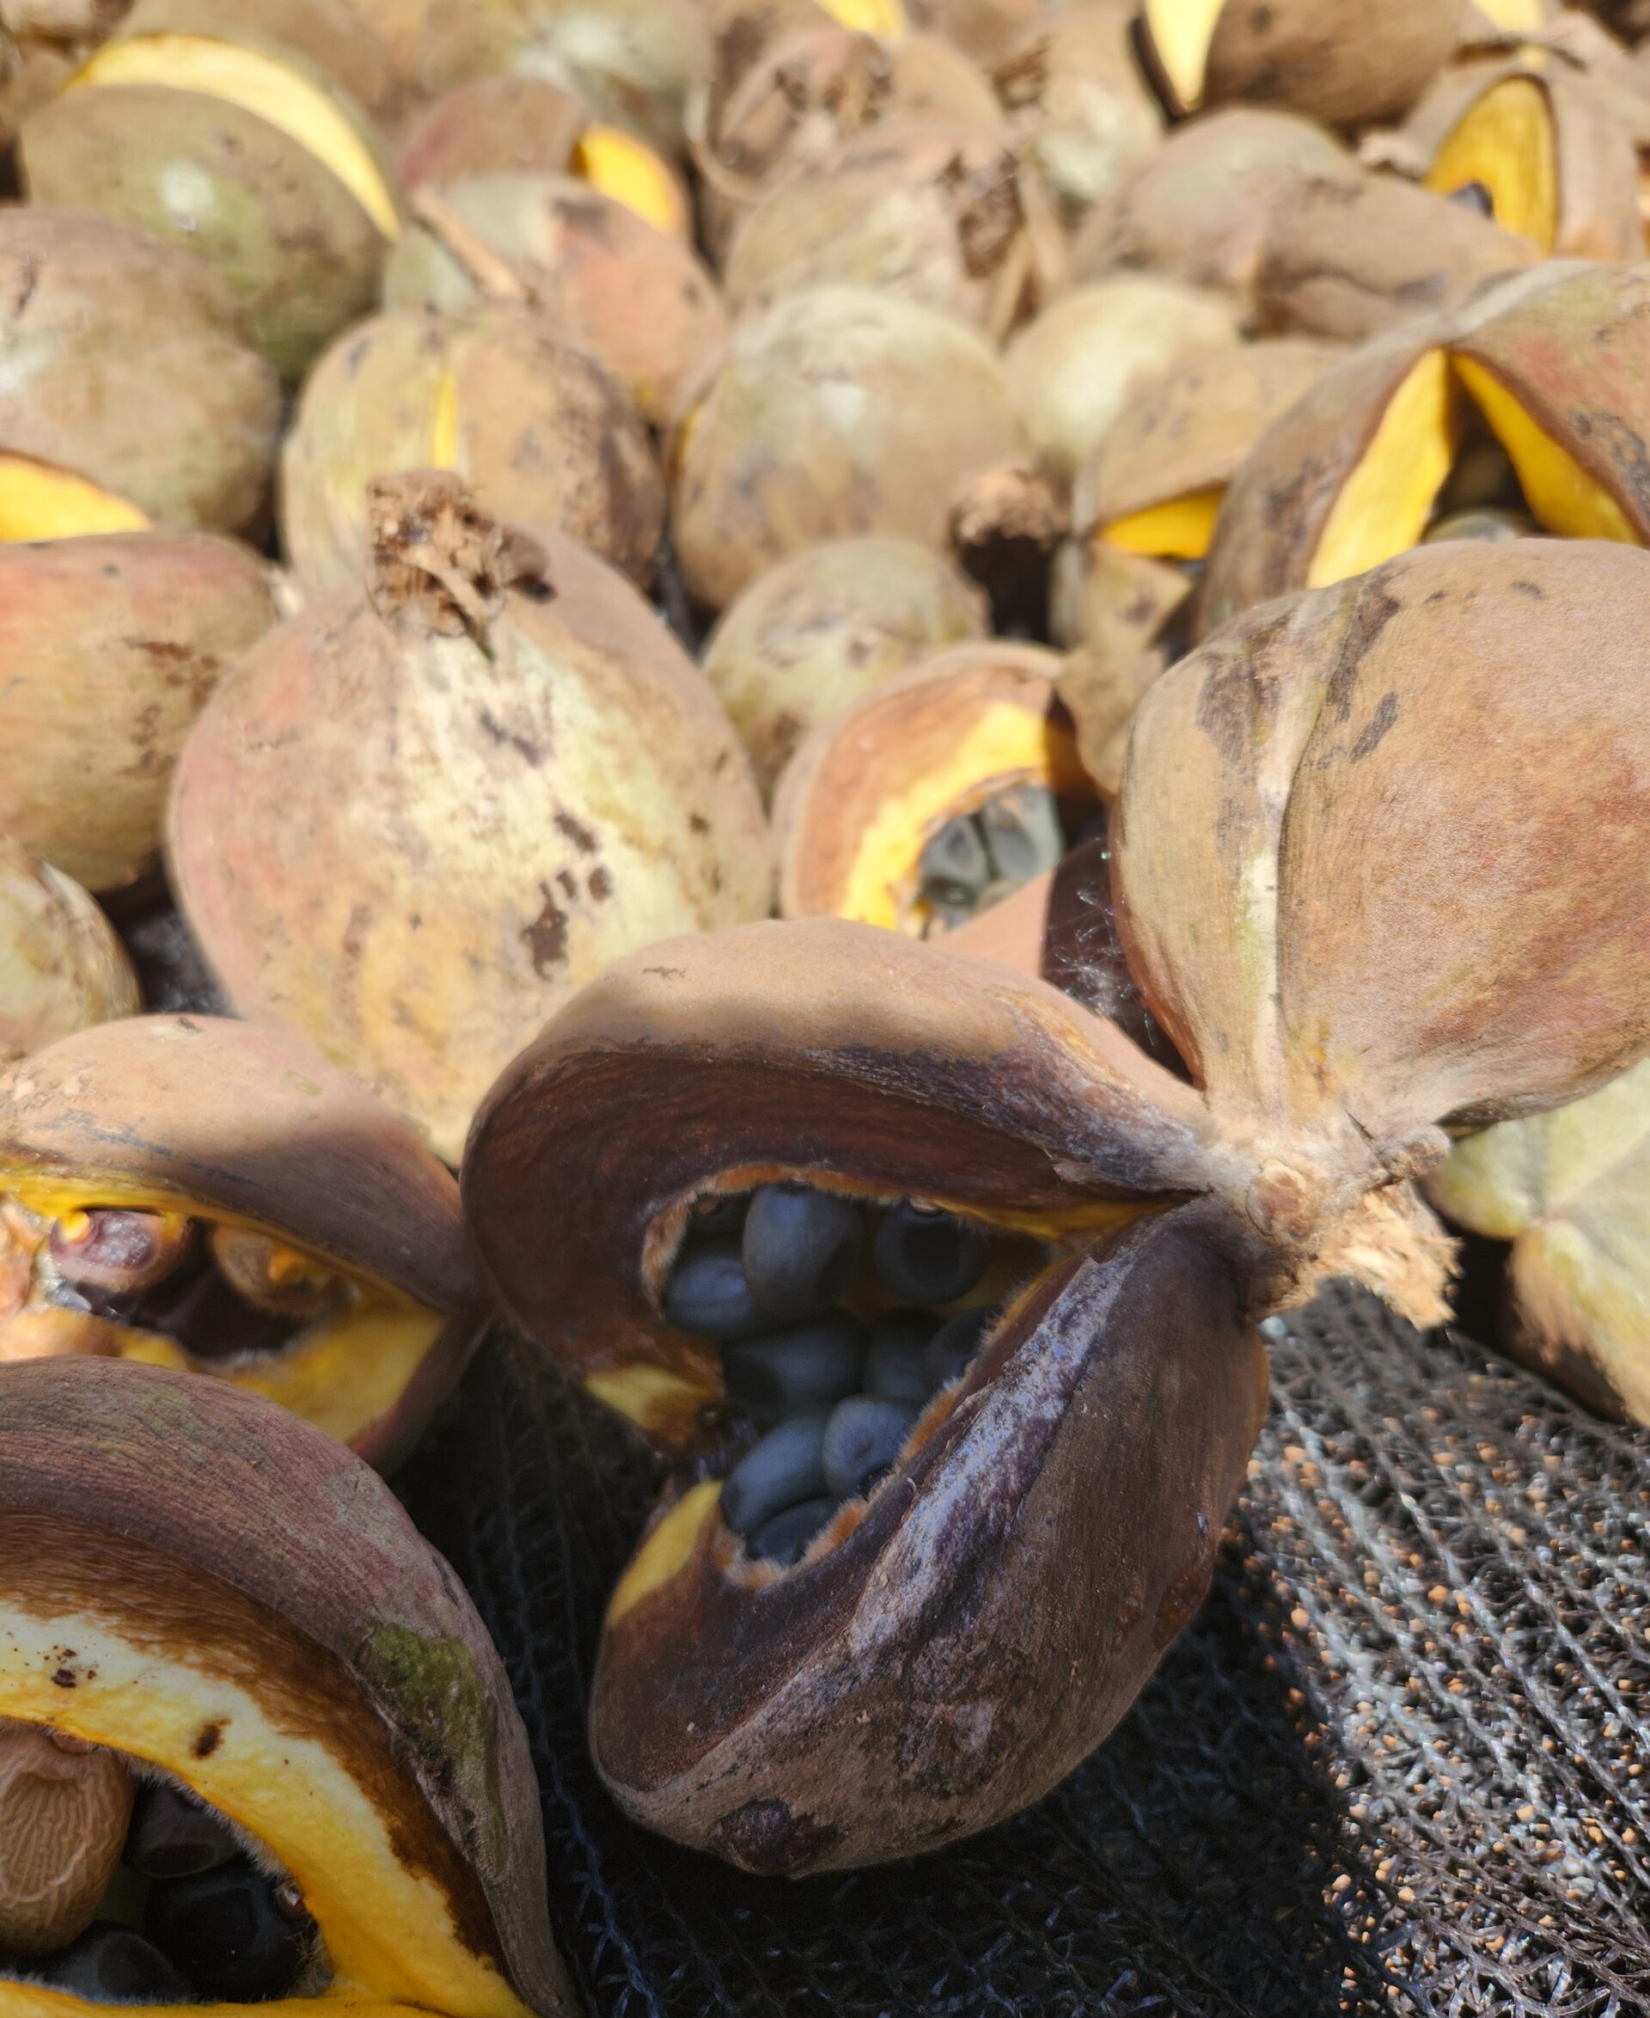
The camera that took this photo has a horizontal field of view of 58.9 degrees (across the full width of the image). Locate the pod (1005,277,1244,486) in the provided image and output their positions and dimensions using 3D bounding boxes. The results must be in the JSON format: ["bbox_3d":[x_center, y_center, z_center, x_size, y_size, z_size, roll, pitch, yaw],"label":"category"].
[{"bbox_3d":[0.071,-0.138,0.338,0.060,0.056,0.060,0,50,0],"label":"pod"}]

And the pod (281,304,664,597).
[{"bbox_3d":[-0.075,-0.111,0.312,0.080,0.070,0.076,0,50,0],"label":"pod"}]

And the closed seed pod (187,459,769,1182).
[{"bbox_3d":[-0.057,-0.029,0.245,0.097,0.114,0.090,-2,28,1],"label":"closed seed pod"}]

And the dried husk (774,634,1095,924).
[{"bbox_3d":[0.022,-0.032,0.252,0.064,0.060,0.066,-24,54,-19],"label":"dried husk"}]

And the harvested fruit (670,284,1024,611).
[{"bbox_3d":[0.005,-0.122,0.325,0.077,0.070,0.076,0,50,0],"label":"harvested fruit"}]

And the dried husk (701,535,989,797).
[{"bbox_3d":[0.004,-0.067,0.295,0.058,0.055,0.060,0,50,0],"label":"dried husk"}]

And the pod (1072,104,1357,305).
[{"bbox_3d":[0.103,-0.202,0.390,0.077,0.066,0.075,0,50,0],"label":"pod"}]

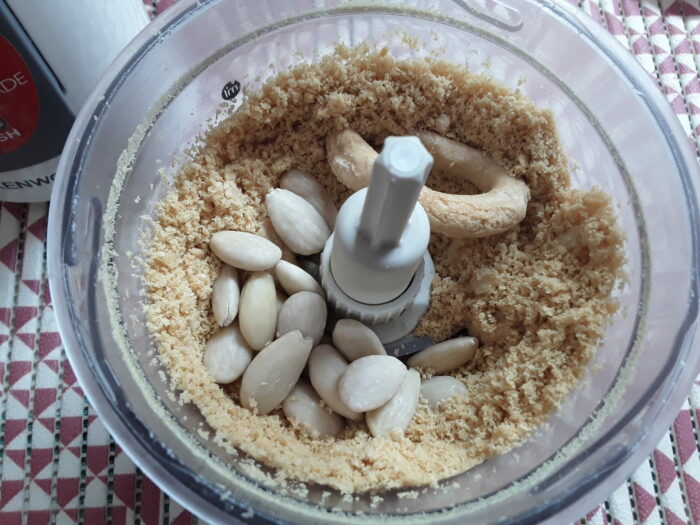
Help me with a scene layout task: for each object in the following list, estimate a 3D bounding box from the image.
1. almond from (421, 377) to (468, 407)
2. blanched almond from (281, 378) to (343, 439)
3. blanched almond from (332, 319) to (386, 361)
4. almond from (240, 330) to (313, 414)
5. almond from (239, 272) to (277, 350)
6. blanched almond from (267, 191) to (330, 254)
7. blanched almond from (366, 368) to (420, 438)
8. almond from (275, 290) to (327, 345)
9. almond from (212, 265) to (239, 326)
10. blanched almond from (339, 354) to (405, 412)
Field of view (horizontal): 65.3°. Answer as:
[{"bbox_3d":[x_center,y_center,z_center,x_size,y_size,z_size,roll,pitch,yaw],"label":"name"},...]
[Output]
[{"bbox_3d":[0.026,0.040,0.158,0.021,0.009,0.013,-38,71,27],"label":"almond"},{"bbox_3d":[-0.010,0.041,0.153,0.012,0.008,0.021,-38,72,-14],"label":"blanched almond"},{"bbox_3d":[0.003,0.025,0.160,0.012,0.009,0.022,-39,97,19],"label":"blanched almond"},{"bbox_3d":[-0.020,0.030,0.148,0.012,0.008,0.026,31,72,14],"label":"almond"},{"bbox_3d":[-0.026,0.014,0.157,0.012,0.009,0.024,14,66,-29],"label":"almond"},{"bbox_3d":[-0.016,-0.013,0.166,0.014,0.009,0.024,-37,87,-14],"label":"blanched almond"},{"bbox_3d":[0.012,0.038,0.151,0.012,0.008,0.021,30,69,-4],"label":"blanched almond"},{"bbox_3d":[-0.014,0.018,0.157,0.013,0.009,0.022,15,95,3],"label":"almond"},{"bbox_3d":[-0.036,0.008,0.160,0.008,0.013,0.023,4,69,-15],"label":"almond"},{"bbox_3d":[0.006,0.033,0.148,0.021,0.008,0.013,-25,73,-11],"label":"blanched almond"}]

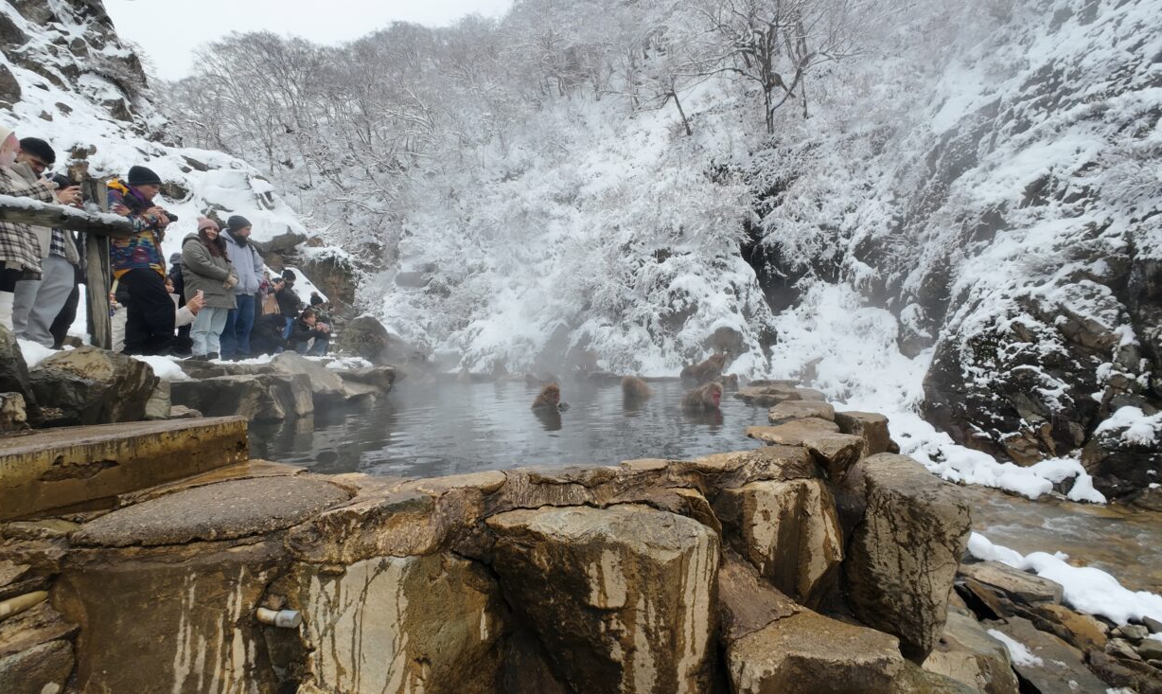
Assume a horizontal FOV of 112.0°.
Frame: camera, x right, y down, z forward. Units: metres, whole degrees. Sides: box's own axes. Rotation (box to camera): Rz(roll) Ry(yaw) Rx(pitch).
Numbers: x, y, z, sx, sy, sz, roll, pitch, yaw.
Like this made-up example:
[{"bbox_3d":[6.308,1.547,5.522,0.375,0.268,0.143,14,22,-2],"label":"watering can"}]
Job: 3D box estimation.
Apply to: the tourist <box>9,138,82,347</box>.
[{"bbox_3d":[-4.300,-0.830,3.150,0.580,1.700,0.560,-2,0,-6],"label":"tourist"}]

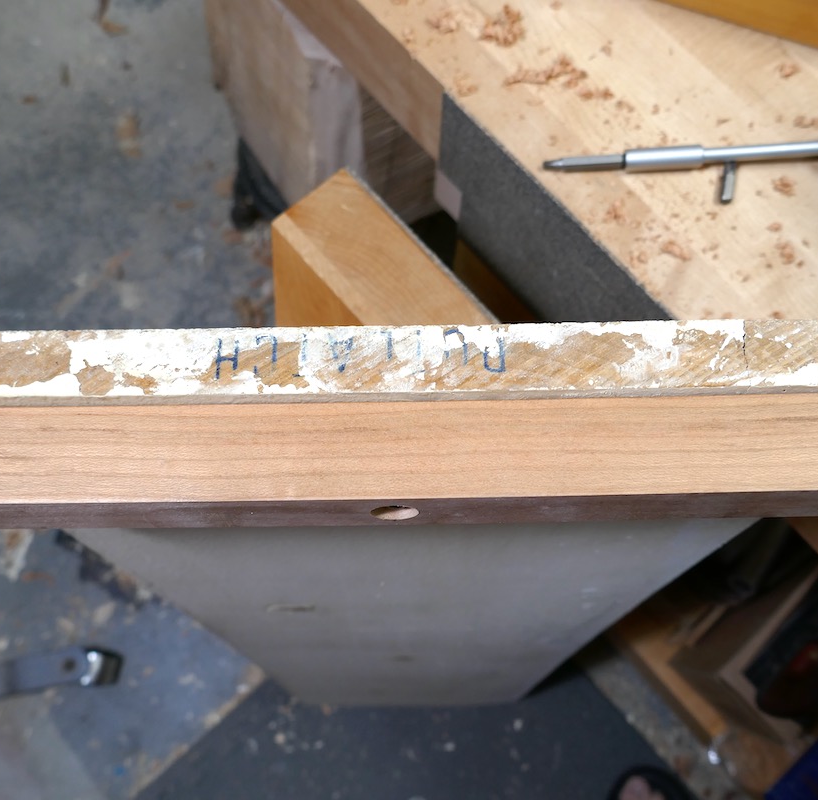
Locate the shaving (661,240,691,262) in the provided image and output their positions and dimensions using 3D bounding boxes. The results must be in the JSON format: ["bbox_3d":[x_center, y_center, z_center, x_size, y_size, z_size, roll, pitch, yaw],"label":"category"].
[{"bbox_3d":[0.126,-0.070,0.393,0.015,0.005,0.007,24,76,7],"label":"shaving"}]

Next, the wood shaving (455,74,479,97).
[{"bbox_3d":[0.029,-0.158,0.418,0.011,0.004,0.008,27,76,7],"label":"wood shaving"}]

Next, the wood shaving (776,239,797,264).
[{"bbox_3d":[0.177,-0.070,0.393,0.008,0.005,0.011,-23,75,-6],"label":"wood shaving"}]

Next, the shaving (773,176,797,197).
[{"bbox_3d":[0.181,-0.103,0.402,0.011,0.005,0.008,31,76,8],"label":"shaving"}]

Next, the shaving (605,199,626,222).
[{"bbox_3d":[0.099,-0.091,0.399,0.008,0.005,0.010,39,78,10],"label":"shaving"}]

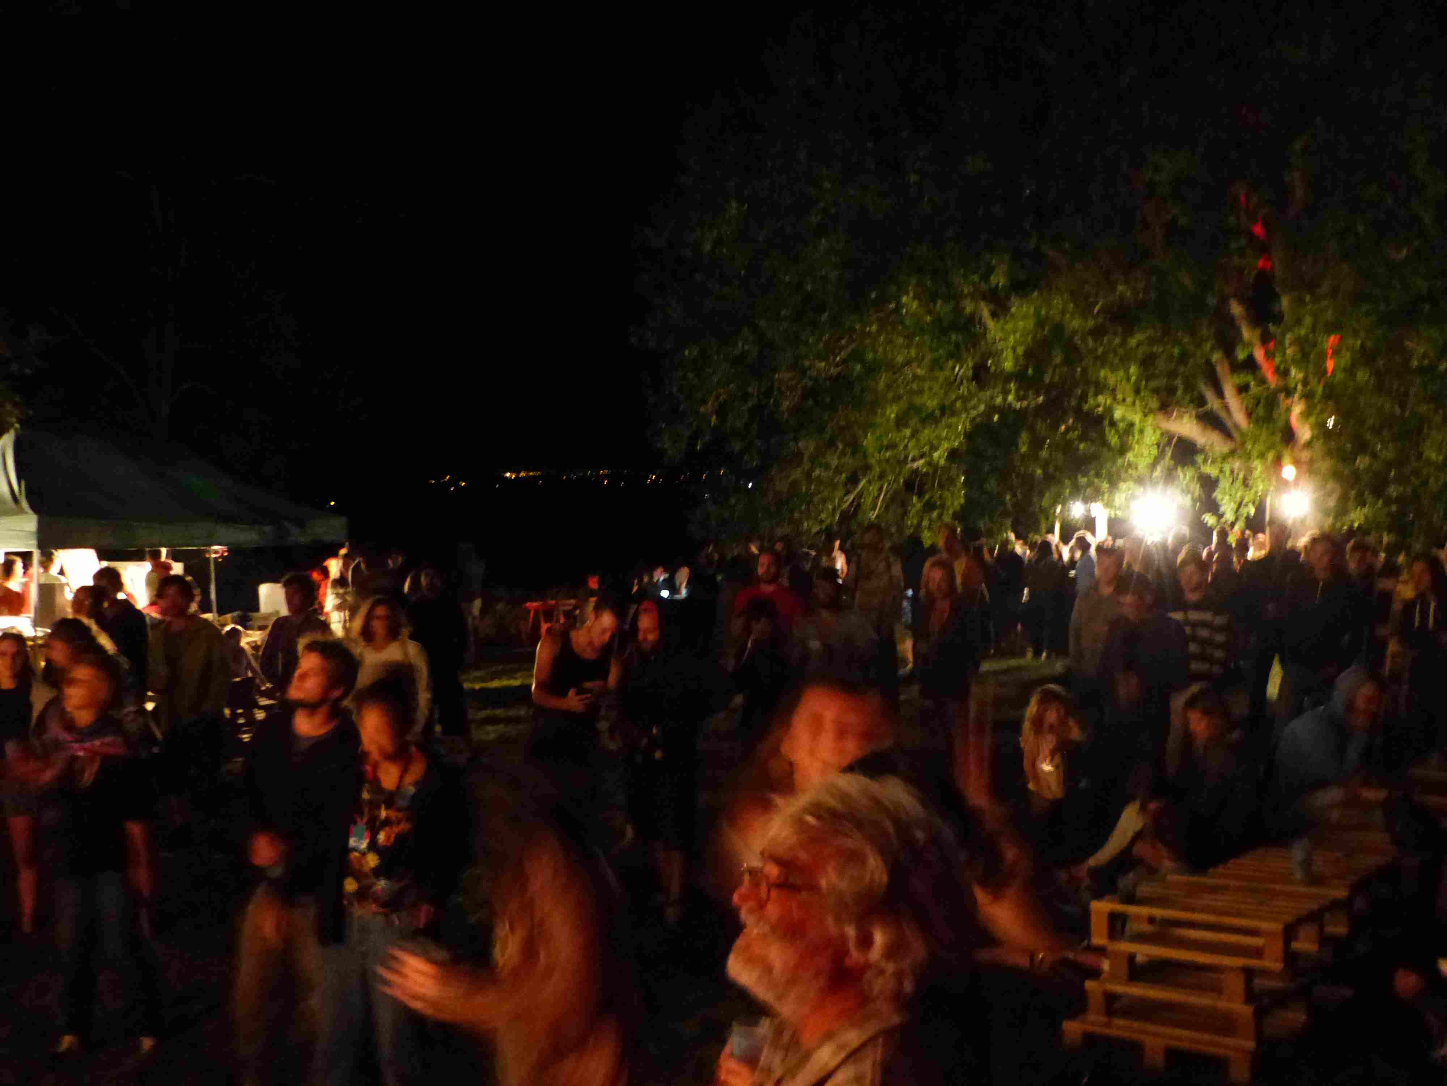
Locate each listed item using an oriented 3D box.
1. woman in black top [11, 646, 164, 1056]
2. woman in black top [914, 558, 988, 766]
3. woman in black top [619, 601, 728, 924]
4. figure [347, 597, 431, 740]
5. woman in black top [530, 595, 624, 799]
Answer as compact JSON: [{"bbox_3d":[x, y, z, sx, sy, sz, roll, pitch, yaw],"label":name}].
[{"bbox_3d":[-2.634,1.278,6.950,0.580,1.640,0.420,0,2,-3],"label":"woman in black top"},{"bbox_3d":[1.627,0.915,12.000,0.500,1.660,0.360,0,2,12],"label":"woman in black top"},{"bbox_3d":[-0.277,1.164,9.000,0.540,1.690,0.400,1,2,18],"label":"woman in black top"},{"bbox_3d":[-1.971,1.154,9.900,0.500,1.660,0.340,0,2,-10],"label":"figure"},{"bbox_3d":[-0.821,1.143,9.300,0.520,1.690,0.420,-1,2,-16],"label":"woman in black top"}]

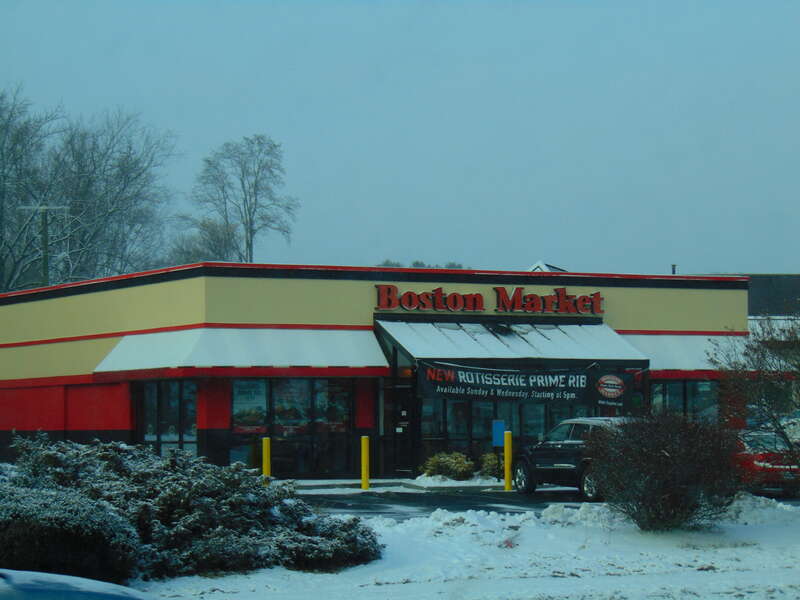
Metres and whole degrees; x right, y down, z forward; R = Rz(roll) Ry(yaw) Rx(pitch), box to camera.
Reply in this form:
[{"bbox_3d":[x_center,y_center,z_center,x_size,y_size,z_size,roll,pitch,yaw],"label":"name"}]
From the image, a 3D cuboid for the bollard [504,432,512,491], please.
[{"bbox_3d":[2.443,3.632,56.200,0.170,1.330,0.170,0,-3,0],"label":"bollard"}]

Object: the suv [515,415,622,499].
[{"bbox_3d":[4.223,3.393,54.451,1.870,1.740,4.700,1,-3,-29],"label":"suv"}]

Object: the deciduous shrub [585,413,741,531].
[{"bbox_3d":[3.418,2.233,32.500,1.970,1.523,1.855,-1,-3,6],"label":"deciduous shrub"}]

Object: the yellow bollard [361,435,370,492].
[{"bbox_3d":[-0.792,3.768,57.800,0.170,1.240,0.170,1,-3,-27],"label":"yellow bollard"}]

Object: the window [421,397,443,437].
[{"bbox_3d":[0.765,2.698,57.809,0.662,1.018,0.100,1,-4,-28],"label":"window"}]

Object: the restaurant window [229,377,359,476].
[{"bbox_3d":[-2.454,2.972,57.992,3.301,2.343,0.120,1,-4,-28],"label":"restaurant window"}]

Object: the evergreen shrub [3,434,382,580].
[{"bbox_3d":[-2.124,2.023,25.300,3.700,1.360,2.700,0,-3,0],"label":"evergreen shrub"}]

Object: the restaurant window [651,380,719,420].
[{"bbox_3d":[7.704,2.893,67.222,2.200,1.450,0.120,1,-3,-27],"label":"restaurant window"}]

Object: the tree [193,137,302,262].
[{"bbox_3d":[-7.351,-0.118,118.000,5.011,15.412,5.011,0,-3,-4],"label":"tree"}]

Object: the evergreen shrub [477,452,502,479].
[{"bbox_3d":[2.212,4.052,61.000,0.660,0.660,0.640,0,-3,0],"label":"evergreen shrub"}]

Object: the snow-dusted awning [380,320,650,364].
[{"bbox_3d":[2.900,1.115,63.566,6.750,1.170,2.250,1,-3,-27],"label":"snow-dusted awning"}]

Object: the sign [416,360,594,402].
[{"bbox_3d":[2.631,1.954,58.425,5.064,0.982,0.080,1,-4,-28],"label":"sign"}]

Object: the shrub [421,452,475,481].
[{"bbox_3d":[1.089,3.816,57.200,1.176,0.665,1.050,1,-4,-28],"label":"shrub"}]

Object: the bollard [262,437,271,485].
[{"bbox_3d":[-2.899,3.540,54.200,0.170,1.118,0.170,1,-4,-28],"label":"bollard"}]

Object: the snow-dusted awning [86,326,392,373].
[{"bbox_3d":[-3.839,1.327,59.672,5.180,1.110,5.700,1,-4,-28],"label":"snow-dusted awning"}]

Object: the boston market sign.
[{"bbox_3d":[2.398,-0.005,64.517,6.800,0.640,0.180,1,-3,-27],"label":"boston market sign"}]

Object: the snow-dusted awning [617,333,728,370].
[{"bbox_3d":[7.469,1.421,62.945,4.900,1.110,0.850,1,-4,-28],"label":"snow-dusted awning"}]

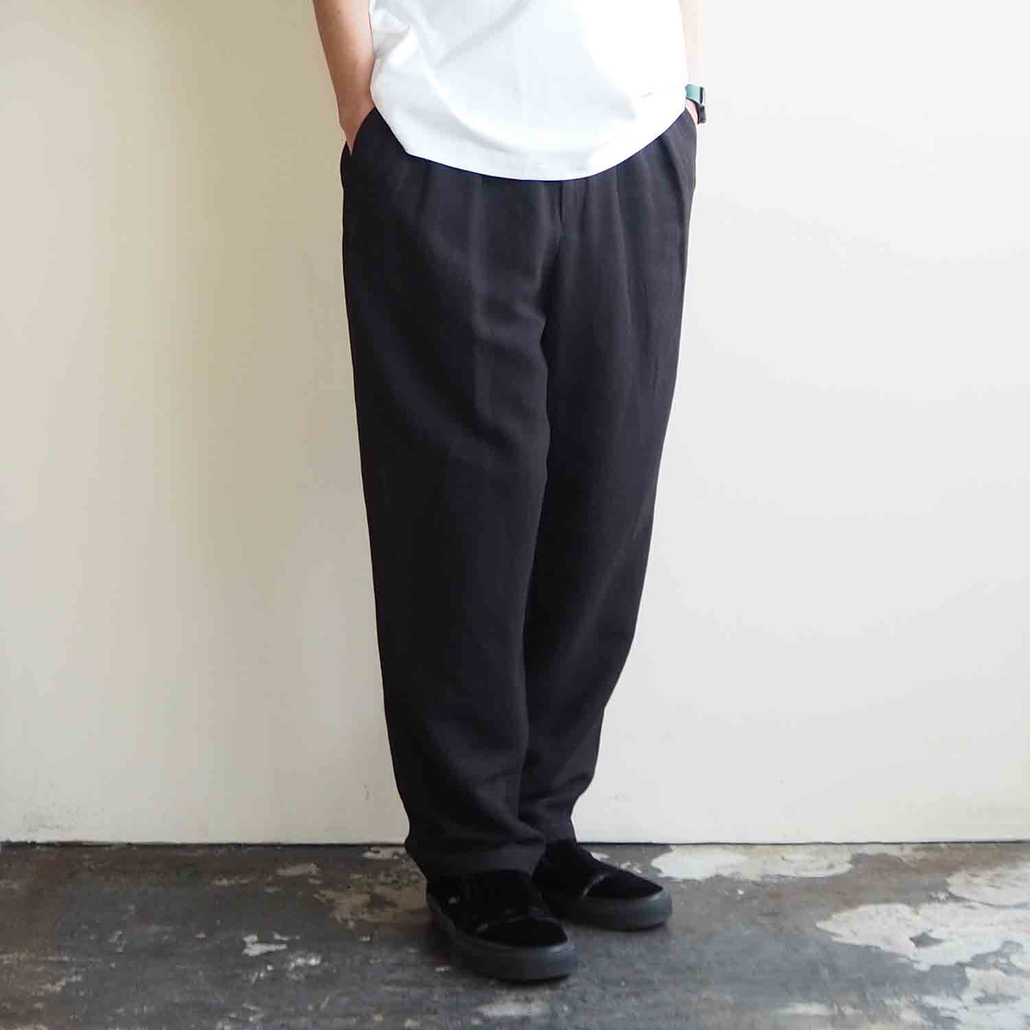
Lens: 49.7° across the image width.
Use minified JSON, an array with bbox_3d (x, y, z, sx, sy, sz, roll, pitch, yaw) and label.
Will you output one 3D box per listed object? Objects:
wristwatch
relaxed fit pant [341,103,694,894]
[{"bbox_3d":[0.217,-0.533,1.435,0.058,0.048,0.058,-1,2,-29],"label":"wristwatch"},{"bbox_3d":[0.003,-0.055,1.370,0.450,0.950,0.290,-1,2,-28],"label":"relaxed fit pant"}]

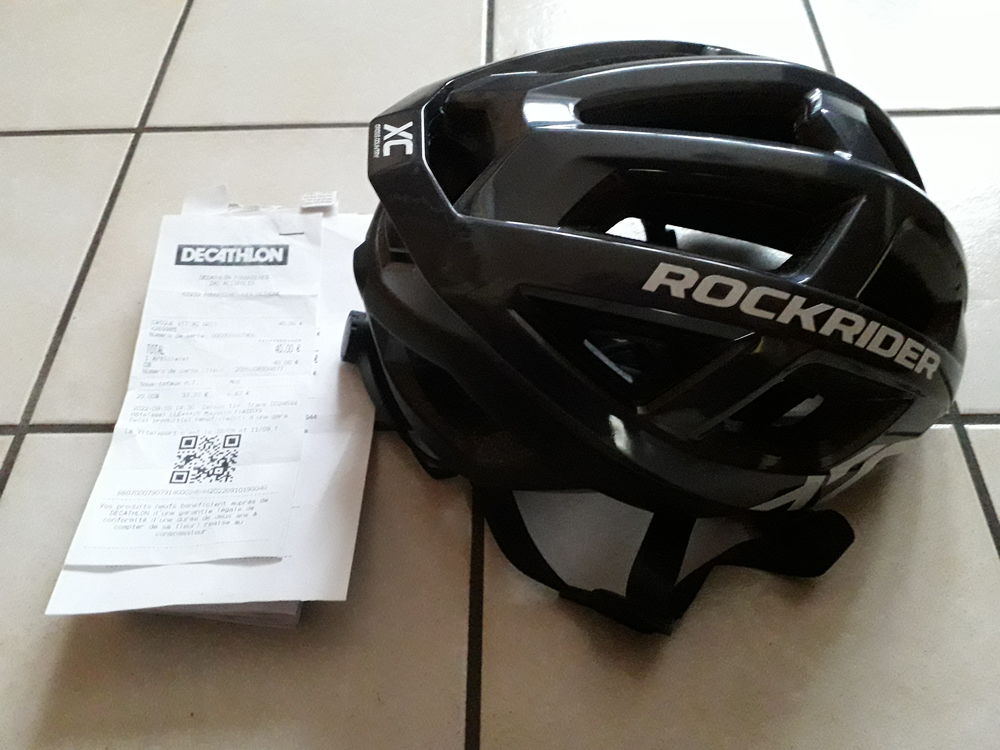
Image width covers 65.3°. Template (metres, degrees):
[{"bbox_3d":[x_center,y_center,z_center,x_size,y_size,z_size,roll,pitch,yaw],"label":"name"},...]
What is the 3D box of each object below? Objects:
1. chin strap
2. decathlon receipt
[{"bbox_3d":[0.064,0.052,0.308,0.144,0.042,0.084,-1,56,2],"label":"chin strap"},{"bbox_3d":[-0.131,-0.006,0.362,0.083,0.010,0.195,-2,55,-2],"label":"decathlon receipt"}]

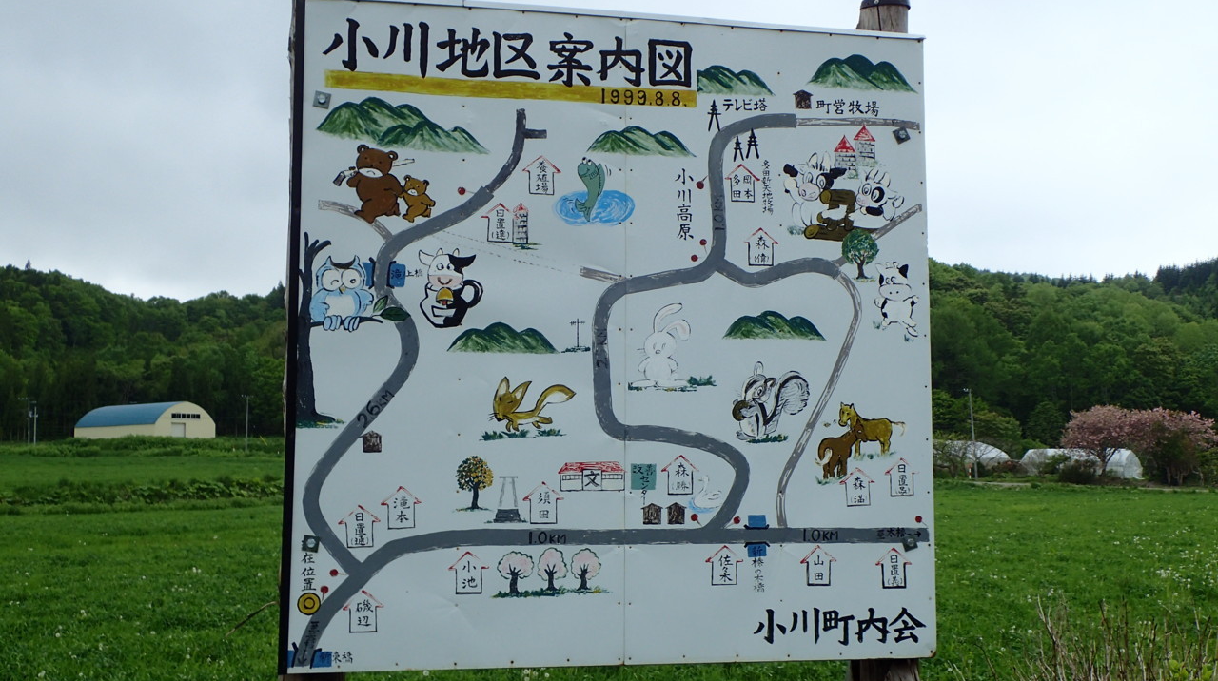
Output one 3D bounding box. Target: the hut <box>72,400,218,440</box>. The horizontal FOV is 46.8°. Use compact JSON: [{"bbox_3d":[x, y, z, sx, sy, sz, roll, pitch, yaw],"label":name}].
[{"bbox_3d":[-82.999,14.949,251.551,27.493,6.889,11.714,-5,-8,42],"label":"hut"}]

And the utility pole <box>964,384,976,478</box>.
[{"bbox_3d":[38.775,10.005,150.481,0.700,9.639,0.350,-3,-6,0],"label":"utility pole"}]

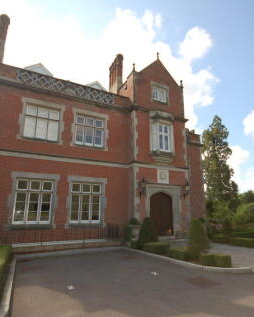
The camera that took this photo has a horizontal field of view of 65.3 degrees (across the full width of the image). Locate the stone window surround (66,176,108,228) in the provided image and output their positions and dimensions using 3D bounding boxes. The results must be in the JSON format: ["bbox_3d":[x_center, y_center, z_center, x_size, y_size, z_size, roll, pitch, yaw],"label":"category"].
[{"bbox_3d":[-2.007,2.150,9.985,2.030,2.430,0.250,7,-14,-26],"label":"stone window surround"}]

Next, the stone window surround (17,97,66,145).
[{"bbox_3d":[-4.397,-1.903,10.378,2.220,2.180,0.250,6,-14,-26],"label":"stone window surround"}]

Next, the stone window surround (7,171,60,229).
[{"bbox_3d":[-4.156,1.888,8.939,2.000,2.430,0.250,7,-14,-26],"label":"stone window surround"}]

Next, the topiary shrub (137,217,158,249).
[{"bbox_3d":[1.100,4.043,10.837,1.050,1.630,1.050,1,-13,0],"label":"topiary shrub"}]

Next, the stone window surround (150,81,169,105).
[{"bbox_3d":[2.266,-4.410,13.547,1.500,1.380,0.250,6,-14,-26],"label":"stone window surround"}]

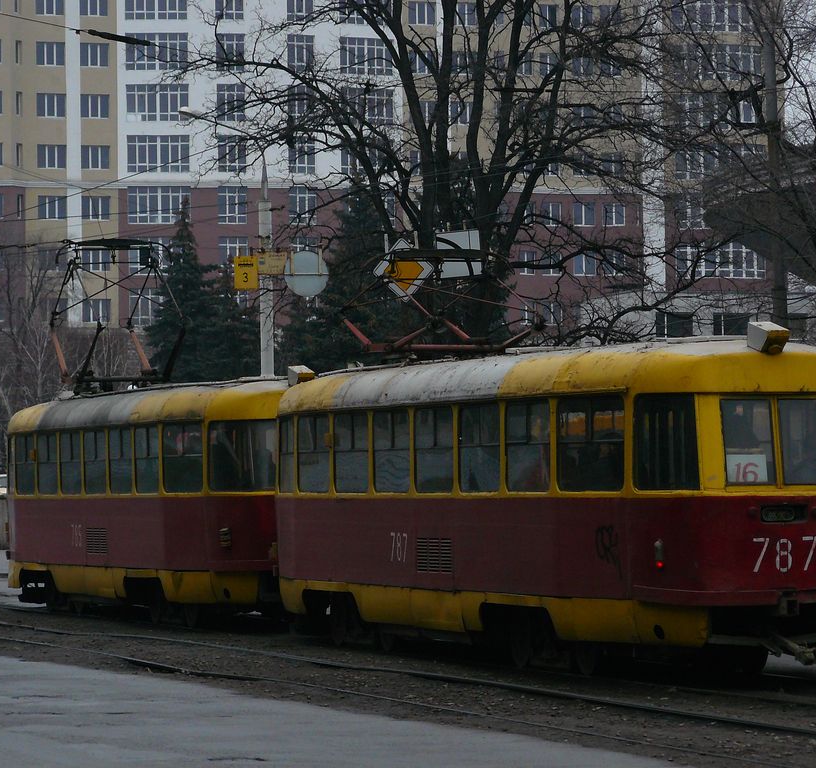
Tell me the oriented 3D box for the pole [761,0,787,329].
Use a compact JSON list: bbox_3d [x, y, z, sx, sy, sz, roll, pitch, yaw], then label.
[{"bbox_3d":[6.895,-1.660,79.000,0.330,10.700,0.330,-2,-1,0],"label":"pole"}]

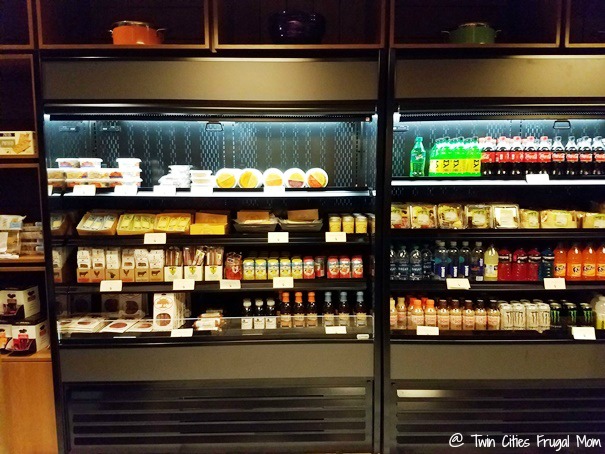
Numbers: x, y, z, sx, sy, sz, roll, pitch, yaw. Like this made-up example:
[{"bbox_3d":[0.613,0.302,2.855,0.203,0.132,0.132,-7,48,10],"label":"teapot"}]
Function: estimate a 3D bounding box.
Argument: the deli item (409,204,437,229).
[{"bbox_3d":[0.698,-0.057,2.610,0.148,0.140,0.070,0,0,0],"label":"deli item"}]

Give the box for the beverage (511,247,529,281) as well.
[{"bbox_3d":[1.341,0.228,2.791,0.074,0.200,0.074,0,5,-1],"label":"beverage"}]

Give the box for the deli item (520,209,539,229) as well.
[{"bbox_3d":[1.346,-0.047,2.687,0.115,0.112,0.090,0,5,-1],"label":"deli item"}]

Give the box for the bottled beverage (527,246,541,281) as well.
[{"bbox_3d":[1.389,0.222,2.721,0.072,0.200,0.072,0,5,-1],"label":"bottled beverage"}]

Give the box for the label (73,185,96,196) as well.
[{"bbox_3d":[-1.156,-0.194,2.410,0.114,0.057,0.006,0,6,0],"label":"label"}]

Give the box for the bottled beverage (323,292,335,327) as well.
[{"bbox_3d":[0.162,0.504,2.772,0.065,0.204,0.065,0,5,-1],"label":"bottled beverage"}]

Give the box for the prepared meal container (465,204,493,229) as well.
[{"bbox_3d":[1.040,-0.061,2.686,0.152,0.138,0.080,0,5,-1],"label":"prepared meal container"}]

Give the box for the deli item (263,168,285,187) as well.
[{"bbox_3d":[-0.162,-0.274,2.585,0.120,0.118,0.050,0,-5,0],"label":"deli item"}]

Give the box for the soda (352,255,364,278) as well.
[{"bbox_3d":[0.330,0.242,2.709,0.064,0.121,0.064,0,5,-1],"label":"soda"}]

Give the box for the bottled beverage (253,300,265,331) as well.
[{"bbox_3d":[-0.257,0.515,2.700,0.062,0.168,0.062,0,5,0],"label":"bottled beverage"}]

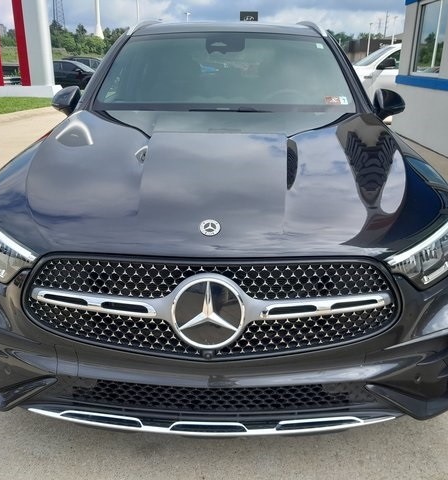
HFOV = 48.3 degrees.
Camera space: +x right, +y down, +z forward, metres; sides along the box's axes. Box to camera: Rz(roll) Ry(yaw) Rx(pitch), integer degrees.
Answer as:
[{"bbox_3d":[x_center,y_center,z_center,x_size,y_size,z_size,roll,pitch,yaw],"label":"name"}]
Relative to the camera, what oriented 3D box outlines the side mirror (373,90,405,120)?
[{"bbox_3d":[0.947,-0.782,2.892,0.200,0.180,0.150,1,20,2],"label":"side mirror"}]

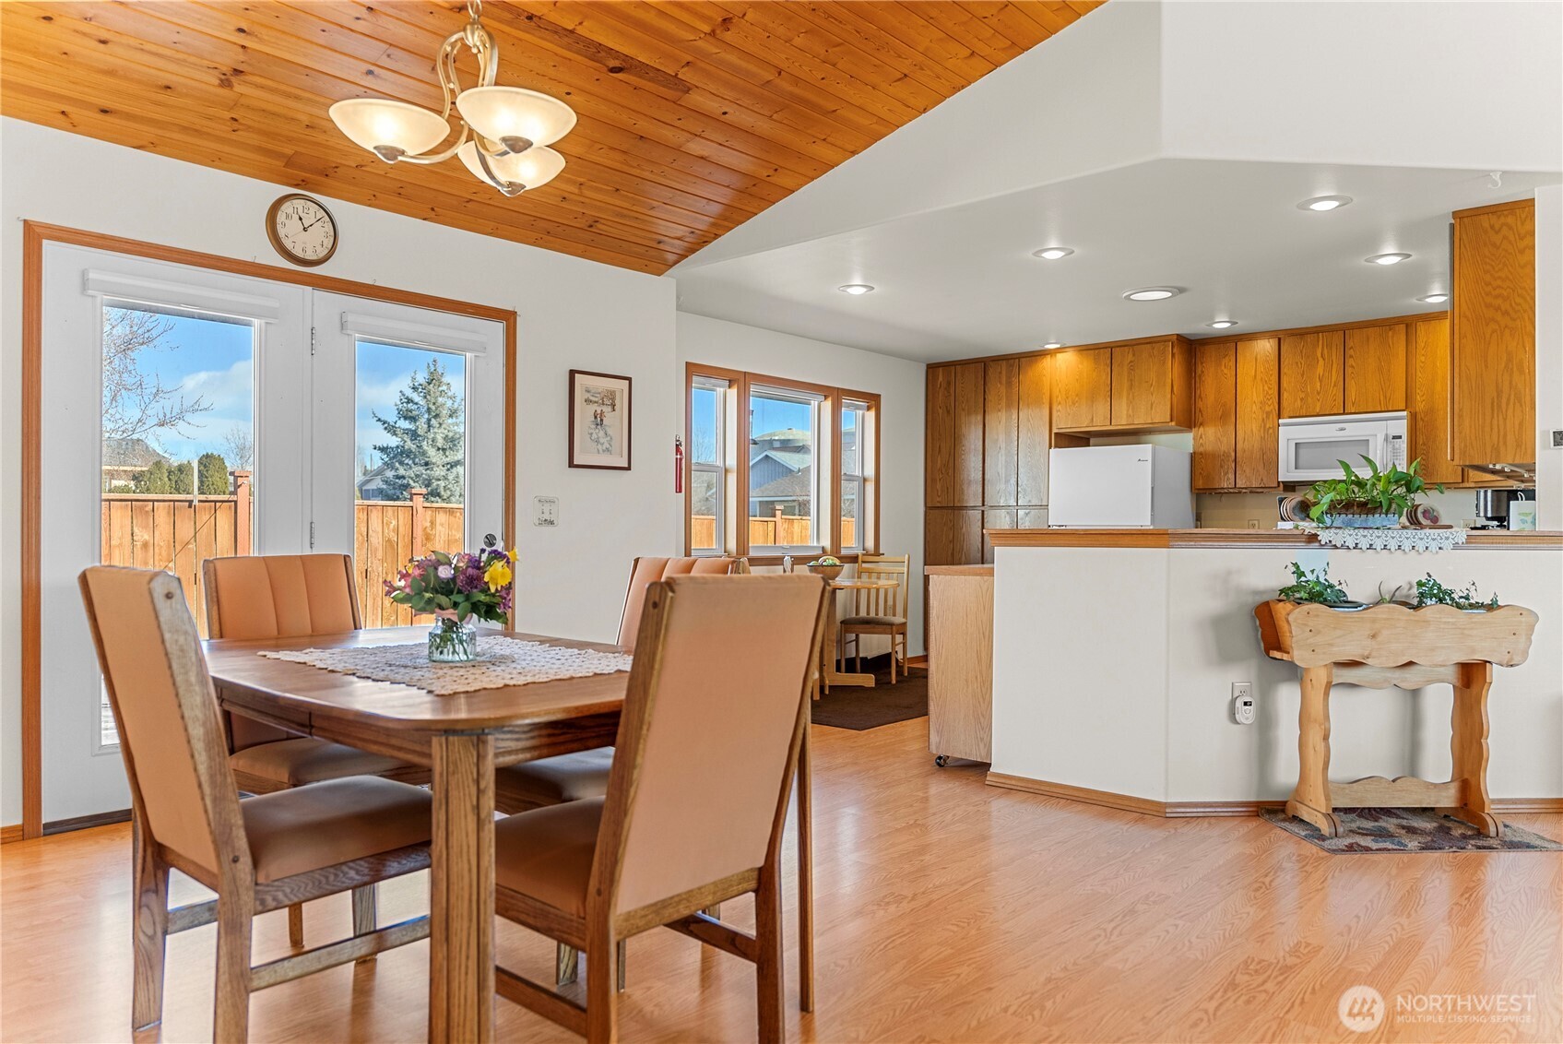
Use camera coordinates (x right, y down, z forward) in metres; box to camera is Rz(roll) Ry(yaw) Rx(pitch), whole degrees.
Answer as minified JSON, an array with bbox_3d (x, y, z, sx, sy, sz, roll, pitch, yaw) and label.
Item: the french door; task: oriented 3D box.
[{"bbox_3d":[-1.974,0.041,4.347,0.070,2.031,1.889,0,0,40],"label":"french door"}]

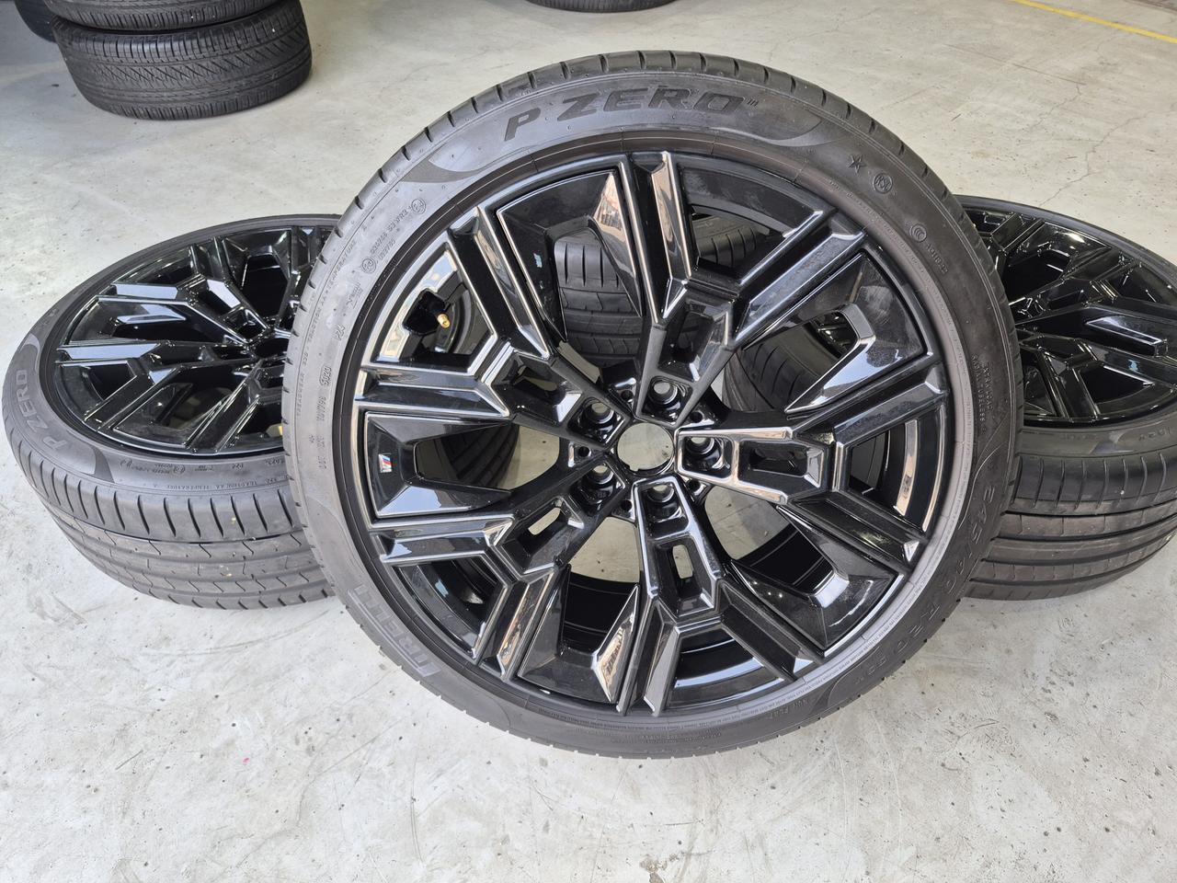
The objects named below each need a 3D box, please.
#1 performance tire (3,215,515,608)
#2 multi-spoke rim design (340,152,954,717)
[{"bbox_3d":[-0.470,-0.087,1.216,0.704,0.245,0.704,1,44,0],"label":"performance tire"},{"bbox_3d":[0.057,-0.014,0.821,0.546,0.546,0.230,2,20,1],"label":"multi-spoke rim design"}]

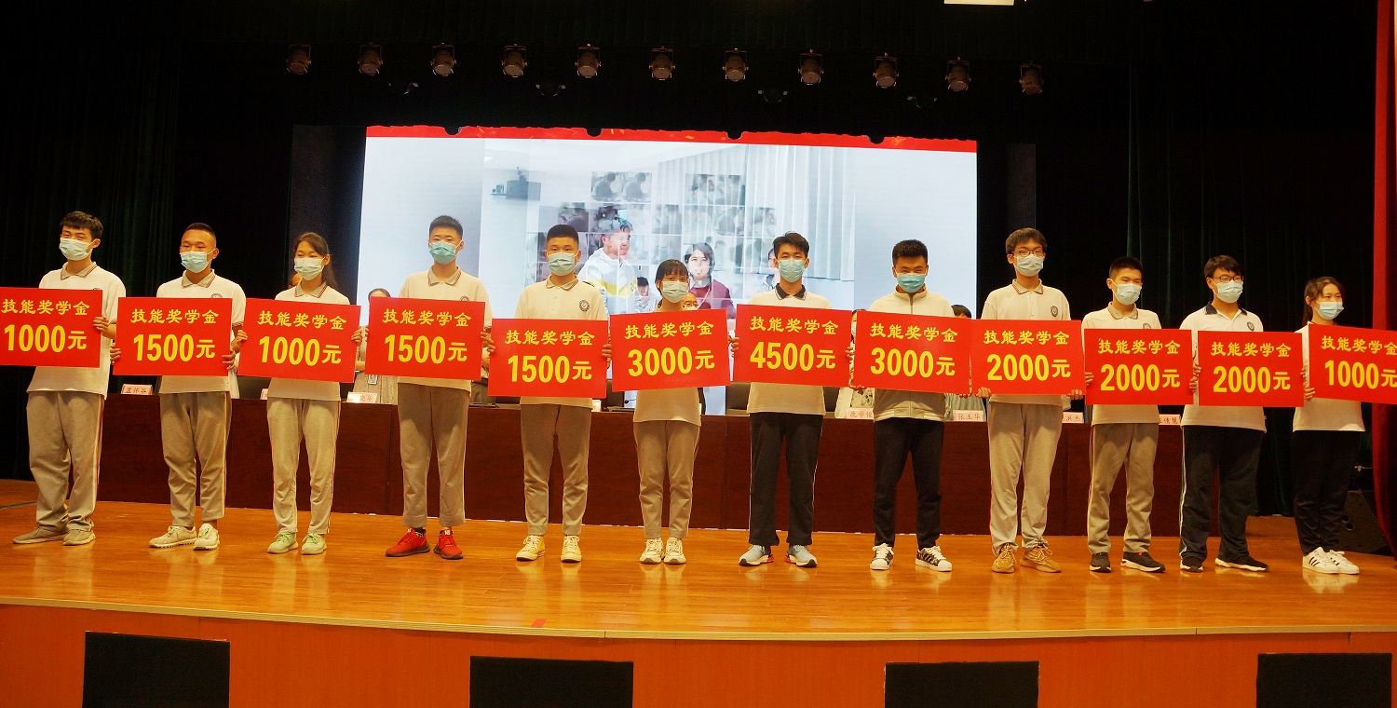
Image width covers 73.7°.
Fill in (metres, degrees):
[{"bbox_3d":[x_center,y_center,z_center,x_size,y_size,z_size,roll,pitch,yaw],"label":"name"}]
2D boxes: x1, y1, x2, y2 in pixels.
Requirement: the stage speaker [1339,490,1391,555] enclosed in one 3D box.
[{"bbox_3d":[4.330,1.080,6.080,0.520,0.400,0.420,3,-2,-30],"label":"stage speaker"}]

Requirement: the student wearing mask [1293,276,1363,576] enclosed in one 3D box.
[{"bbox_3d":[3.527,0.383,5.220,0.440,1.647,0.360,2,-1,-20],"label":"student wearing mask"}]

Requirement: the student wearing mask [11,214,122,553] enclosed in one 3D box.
[{"bbox_3d":[-3.340,0.122,4.970,0.540,1.765,0.420,2,-2,-3],"label":"student wearing mask"}]

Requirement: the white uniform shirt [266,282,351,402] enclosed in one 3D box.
[{"bbox_3d":[-2.075,-0.064,4.960,0.430,0.640,0.280,2,-2,0],"label":"white uniform shirt"}]

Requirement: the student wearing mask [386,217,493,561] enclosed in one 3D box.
[{"bbox_3d":[-1.370,0.178,4.900,0.540,1.775,0.410,2,-2,0],"label":"student wearing mask"}]

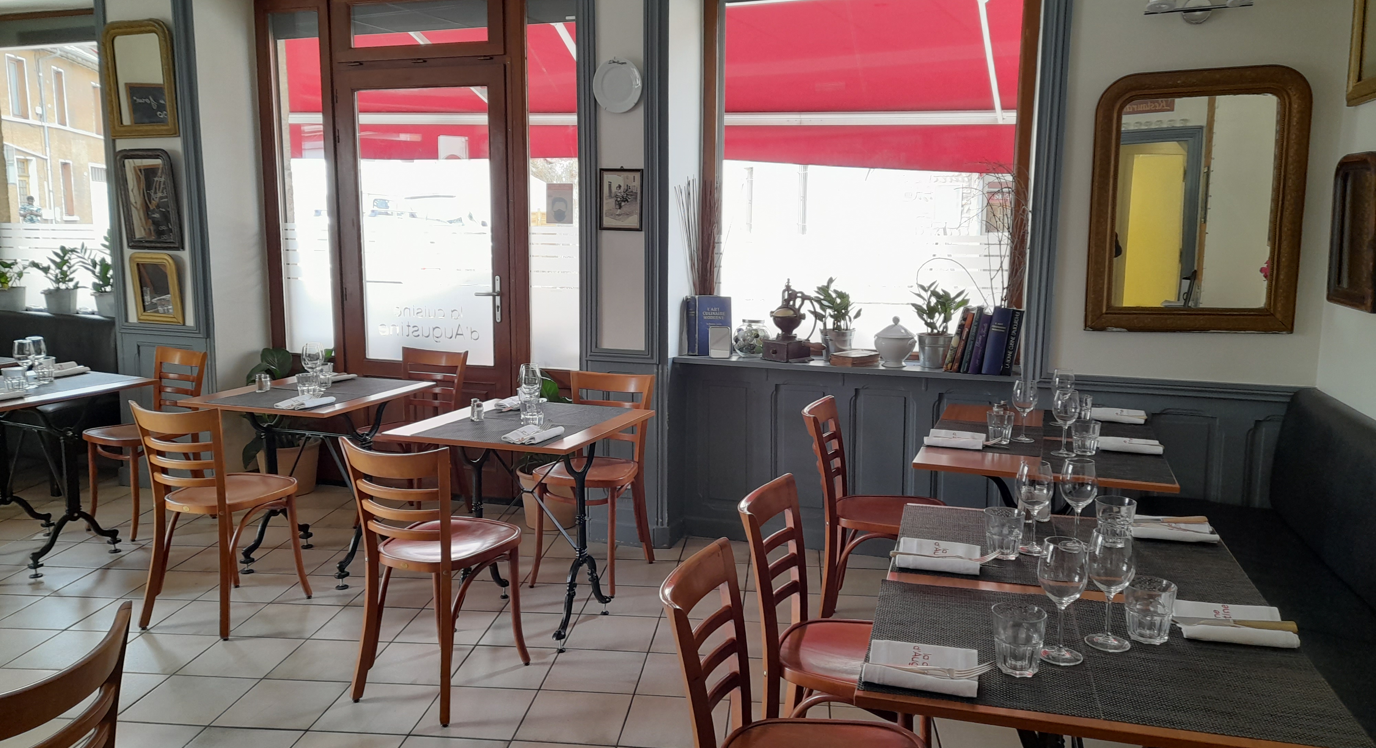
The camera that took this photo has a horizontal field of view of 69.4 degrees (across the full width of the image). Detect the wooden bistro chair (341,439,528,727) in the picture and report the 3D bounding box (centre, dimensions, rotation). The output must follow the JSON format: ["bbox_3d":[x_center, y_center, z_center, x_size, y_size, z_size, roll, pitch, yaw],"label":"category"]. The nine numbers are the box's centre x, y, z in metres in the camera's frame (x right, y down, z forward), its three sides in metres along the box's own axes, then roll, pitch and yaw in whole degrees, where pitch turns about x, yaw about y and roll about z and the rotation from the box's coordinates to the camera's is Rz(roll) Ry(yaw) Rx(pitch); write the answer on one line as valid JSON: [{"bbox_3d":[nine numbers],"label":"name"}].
[{"bbox_3d":[-0.783,0.582,3.127,0.410,0.835,0.497,4,10,24],"label":"wooden bistro chair"}]

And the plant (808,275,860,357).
[{"bbox_3d":[0.655,-0.239,4.420,0.230,0.370,0.220,3,10,19],"label":"plant"}]

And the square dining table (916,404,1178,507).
[{"bbox_3d":[1.190,0.583,3.385,0.718,0.750,1.022,3,10,20],"label":"square dining table"}]

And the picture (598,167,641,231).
[{"bbox_3d":[-0.290,-0.761,4.345,0.198,0.260,0.020,3,10,19],"label":"picture"}]

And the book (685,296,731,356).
[{"bbox_3d":[0.106,-0.226,4.596,0.172,0.266,0.080,-3,9,-20],"label":"book"}]

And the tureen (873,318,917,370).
[{"bbox_3d":[0.877,-0.139,4.197,0.170,0.210,0.160,3,9,19],"label":"tureen"}]

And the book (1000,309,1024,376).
[{"bbox_3d":[1.306,-0.134,3.986,0.038,0.262,0.175,11,12,19],"label":"book"}]

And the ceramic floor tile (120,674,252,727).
[{"bbox_3d":[-1.561,1.019,3.118,0.302,0.010,0.302,1,9,6],"label":"ceramic floor tile"}]

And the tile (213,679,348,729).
[{"bbox_3d":[-1.245,1.020,3.067,0.300,0.010,0.300,1,9,6],"label":"tile"}]

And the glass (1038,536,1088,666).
[{"bbox_3d":[0.623,0.376,1.649,0.084,0.195,0.084,3,9,16],"label":"glass"}]

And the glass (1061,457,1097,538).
[{"bbox_3d":[0.841,0.282,2.165,0.077,0.196,0.077,3,9,19],"label":"glass"}]

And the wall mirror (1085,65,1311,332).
[{"bbox_3d":[1.830,-0.618,3.604,0.690,0.925,0.055,3,9,19],"label":"wall mirror"}]

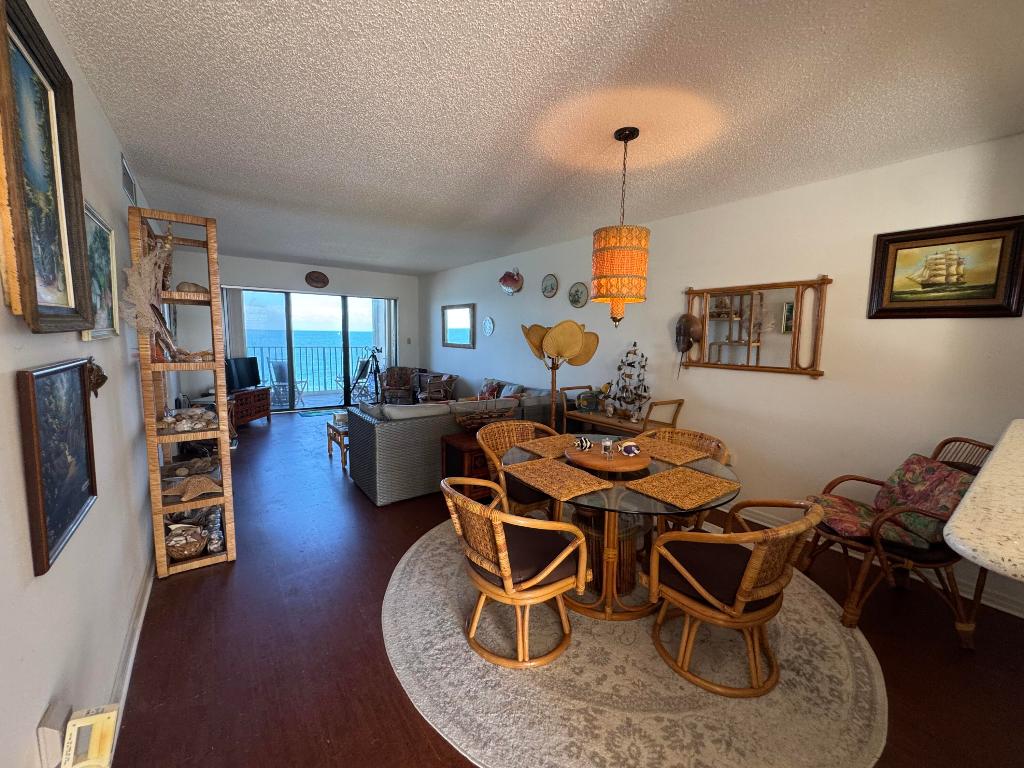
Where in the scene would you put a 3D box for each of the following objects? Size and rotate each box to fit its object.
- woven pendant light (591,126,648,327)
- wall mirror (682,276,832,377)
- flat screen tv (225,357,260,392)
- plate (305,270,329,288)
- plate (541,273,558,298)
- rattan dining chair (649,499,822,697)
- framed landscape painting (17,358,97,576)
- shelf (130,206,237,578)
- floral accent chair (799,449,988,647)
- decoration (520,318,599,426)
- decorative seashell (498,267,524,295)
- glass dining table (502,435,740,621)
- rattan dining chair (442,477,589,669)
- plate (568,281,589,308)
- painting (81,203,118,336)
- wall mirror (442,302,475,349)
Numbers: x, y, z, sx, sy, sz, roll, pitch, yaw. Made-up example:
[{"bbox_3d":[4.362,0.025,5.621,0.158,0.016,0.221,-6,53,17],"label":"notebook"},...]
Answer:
[{"bbox_3d":[0.587,-0.810,2.225,0.295,1.000,0.295,-4,9,-36],"label":"woven pendant light"},{"bbox_3d":[1.783,-0.423,3.153,0.050,0.690,1.050,-4,9,-36],"label":"wall mirror"},{"bbox_3d":[-3.592,-0.108,5.484,0.120,0.450,0.700,2,7,5],"label":"flat screen tv"},{"bbox_3d":[-3.324,-1.776,7.065,0.375,0.280,0.040,-3,8,-36],"label":"plate"},{"bbox_3d":[0.465,-1.176,4.982,0.025,0.287,0.287,-3,8,-36],"label":"plate"},{"bbox_3d":[0.930,0.836,1.811,0.580,0.730,0.590,-3,8,-33],"label":"rattan dining chair"},{"bbox_3d":[-1.273,0.188,1.179,0.034,0.478,0.493,-3,8,-36],"label":"framed landscape painting"},{"bbox_3d":[-2.039,0.047,2.620,0.358,1.984,0.826,-3,8,-36],"label":"shelf"},{"bbox_3d":[2.028,0.742,2.150,0.705,0.917,0.574,3,7,17],"label":"floral accent chair"},{"bbox_3d":[0.455,0.172,3.985,0.675,1.541,0.604,2,7,6],"label":"decoration"},{"bbox_3d":[-0.005,-1.362,5.481,0.140,0.350,0.400,-4,9,-36],"label":"decorative seashell"},{"bbox_3d":[0.534,0.778,2.280,1.210,0.715,1.210,1,7,0],"label":"glass dining table"},{"bbox_3d":[0.001,0.798,1.925,0.604,0.755,0.614,-4,8,-37],"label":"rattan dining chair"},{"bbox_3d":[0.749,-0.984,4.604,0.025,0.287,0.292,-3,8,-36],"label":"plate"},{"bbox_3d":[-1.579,-0.419,1.568,0.040,0.475,0.670,-4,9,-36],"label":"painting"},{"bbox_3d":[-0.888,-0.957,6.835,0.040,0.700,1.120,-4,9,-36],"label":"wall mirror"}]

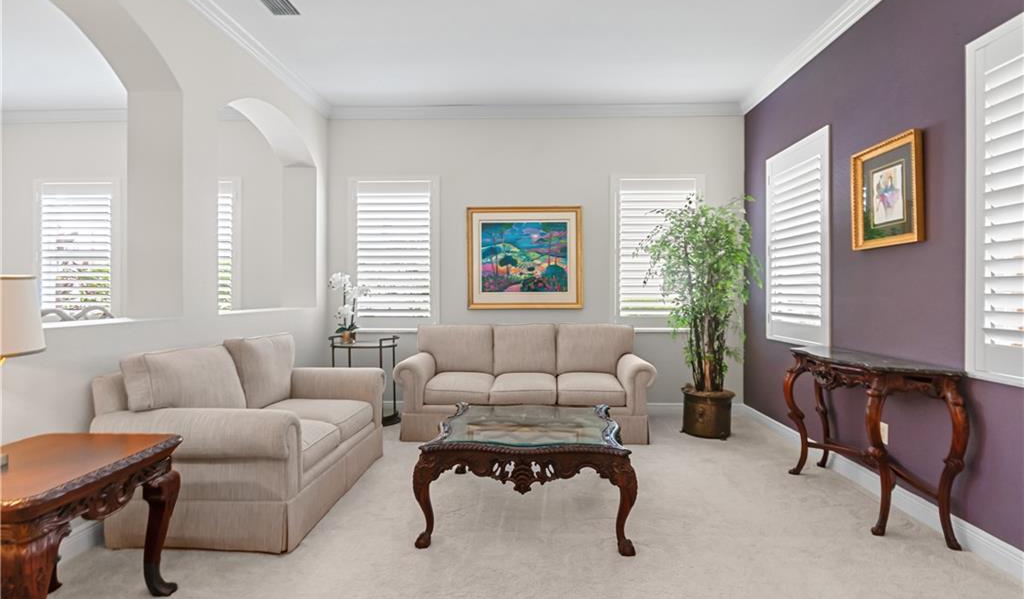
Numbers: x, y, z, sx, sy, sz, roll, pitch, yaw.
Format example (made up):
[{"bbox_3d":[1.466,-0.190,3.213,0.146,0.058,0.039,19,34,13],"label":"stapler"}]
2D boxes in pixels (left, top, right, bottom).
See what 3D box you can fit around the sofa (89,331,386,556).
[{"bbox_3d":[-1.461,0.711,2.978,0.931,0.921,1.475,0,1,2],"label":"sofa"}]

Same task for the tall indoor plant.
[{"bbox_3d":[1.678,0.144,4.233,0.960,2.040,0.850,0,0,2],"label":"tall indoor plant"}]

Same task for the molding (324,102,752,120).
[{"bbox_3d":[0.208,-1.845,4.734,4.130,0.104,0.100,0,1,2],"label":"molding"}]

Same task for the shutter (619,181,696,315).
[{"bbox_3d":[1.427,-0.502,4.730,0.792,1.386,0.059,0,1,2],"label":"shutter"}]

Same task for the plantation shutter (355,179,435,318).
[{"bbox_3d":[-1.166,-0.491,4.808,0.800,1.410,0.050,0,0,2],"label":"plantation shutter"}]

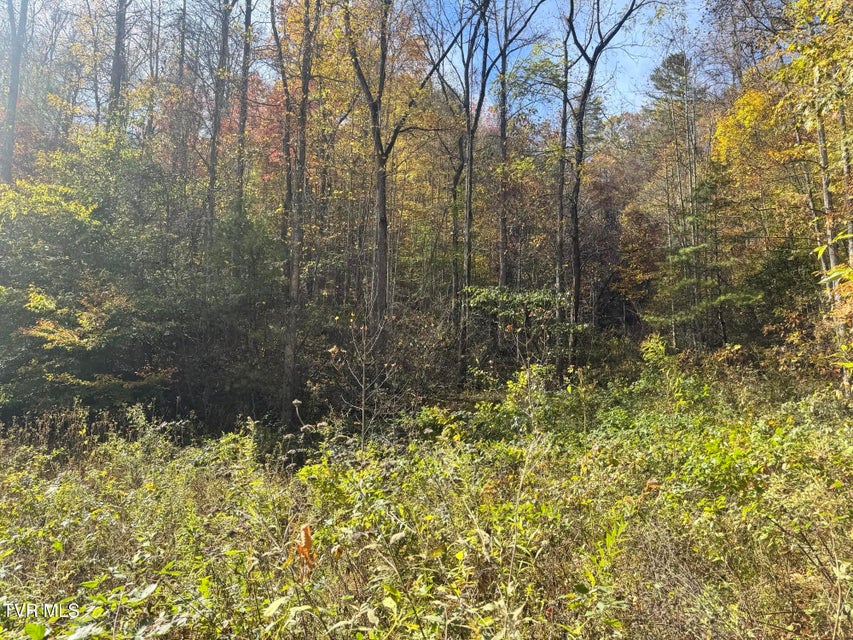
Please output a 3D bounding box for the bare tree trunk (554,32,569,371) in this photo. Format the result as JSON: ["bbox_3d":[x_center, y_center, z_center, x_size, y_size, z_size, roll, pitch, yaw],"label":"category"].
[{"bbox_3d":[4.957,-4.364,21.500,0.300,13.070,0.300,3,-6,0],"label":"bare tree trunk"}]

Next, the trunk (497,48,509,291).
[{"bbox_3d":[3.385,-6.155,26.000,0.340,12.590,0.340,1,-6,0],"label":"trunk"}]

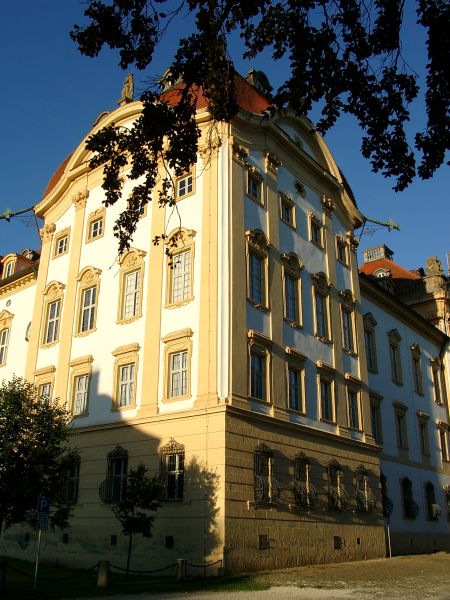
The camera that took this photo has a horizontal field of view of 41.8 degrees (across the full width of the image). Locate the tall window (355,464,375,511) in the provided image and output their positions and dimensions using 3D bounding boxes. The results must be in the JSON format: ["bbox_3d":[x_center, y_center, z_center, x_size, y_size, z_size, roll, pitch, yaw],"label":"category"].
[{"bbox_3d":[8.050,10.956,34.141,0.481,2.600,1.348,-16,-27,36],"label":"tall window"}]

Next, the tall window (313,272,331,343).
[{"bbox_3d":[6.174,0.339,37.535,0.450,4.600,2.200,-16,-27,34],"label":"tall window"}]

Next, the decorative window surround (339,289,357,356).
[{"bbox_3d":[9.484,1.659,45.683,0.413,5.115,2.428,-16,-27,35],"label":"decorative window surround"}]

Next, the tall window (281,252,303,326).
[{"bbox_3d":[3.790,-0.539,32.924,0.289,3.900,1.781,-16,-27,36],"label":"tall window"}]

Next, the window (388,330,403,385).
[{"bbox_3d":[13.955,4.503,48.239,0.450,4.750,2.150,-16,-27,34],"label":"window"}]

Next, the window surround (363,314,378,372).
[{"bbox_3d":[12.367,3.826,50.729,0.362,4.908,2.325,-16,-27,35],"label":"window surround"}]

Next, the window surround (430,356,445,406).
[{"bbox_3d":[19.989,7.437,55.585,0.450,4.750,2.150,-16,-27,34],"label":"window surround"}]

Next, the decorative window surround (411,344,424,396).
[{"bbox_3d":[18.751,6.892,58.219,0.362,4.908,2.377,-16,-27,35],"label":"decorative window surround"}]

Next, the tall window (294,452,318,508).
[{"bbox_3d":[3.990,9.024,29.412,0.481,2.504,1.396,-16,-27,36],"label":"tall window"}]

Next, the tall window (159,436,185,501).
[{"bbox_3d":[-2.523,7.992,27.877,1.500,2.850,0.400,-16,-27,34],"label":"tall window"}]

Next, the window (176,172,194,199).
[{"bbox_3d":[-2.326,-6.509,33.709,1.150,1.300,0.250,-16,-27,34],"label":"window"}]

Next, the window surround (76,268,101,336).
[{"bbox_3d":[-7.761,0.062,33.663,2.150,4.150,0.400,-17,-27,38],"label":"window surround"}]

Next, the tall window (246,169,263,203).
[{"bbox_3d":[1.630,-6.239,32.340,0.241,1.444,1.396,-16,-27,36],"label":"tall window"}]

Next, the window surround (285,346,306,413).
[{"bbox_3d":[3.604,4.214,29.915,0.400,3.150,2.200,-15,-26,35],"label":"window surround"}]

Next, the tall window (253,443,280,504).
[{"bbox_3d":[1.922,8.040,27.005,0.530,2.648,1.396,-16,-27,36],"label":"tall window"}]

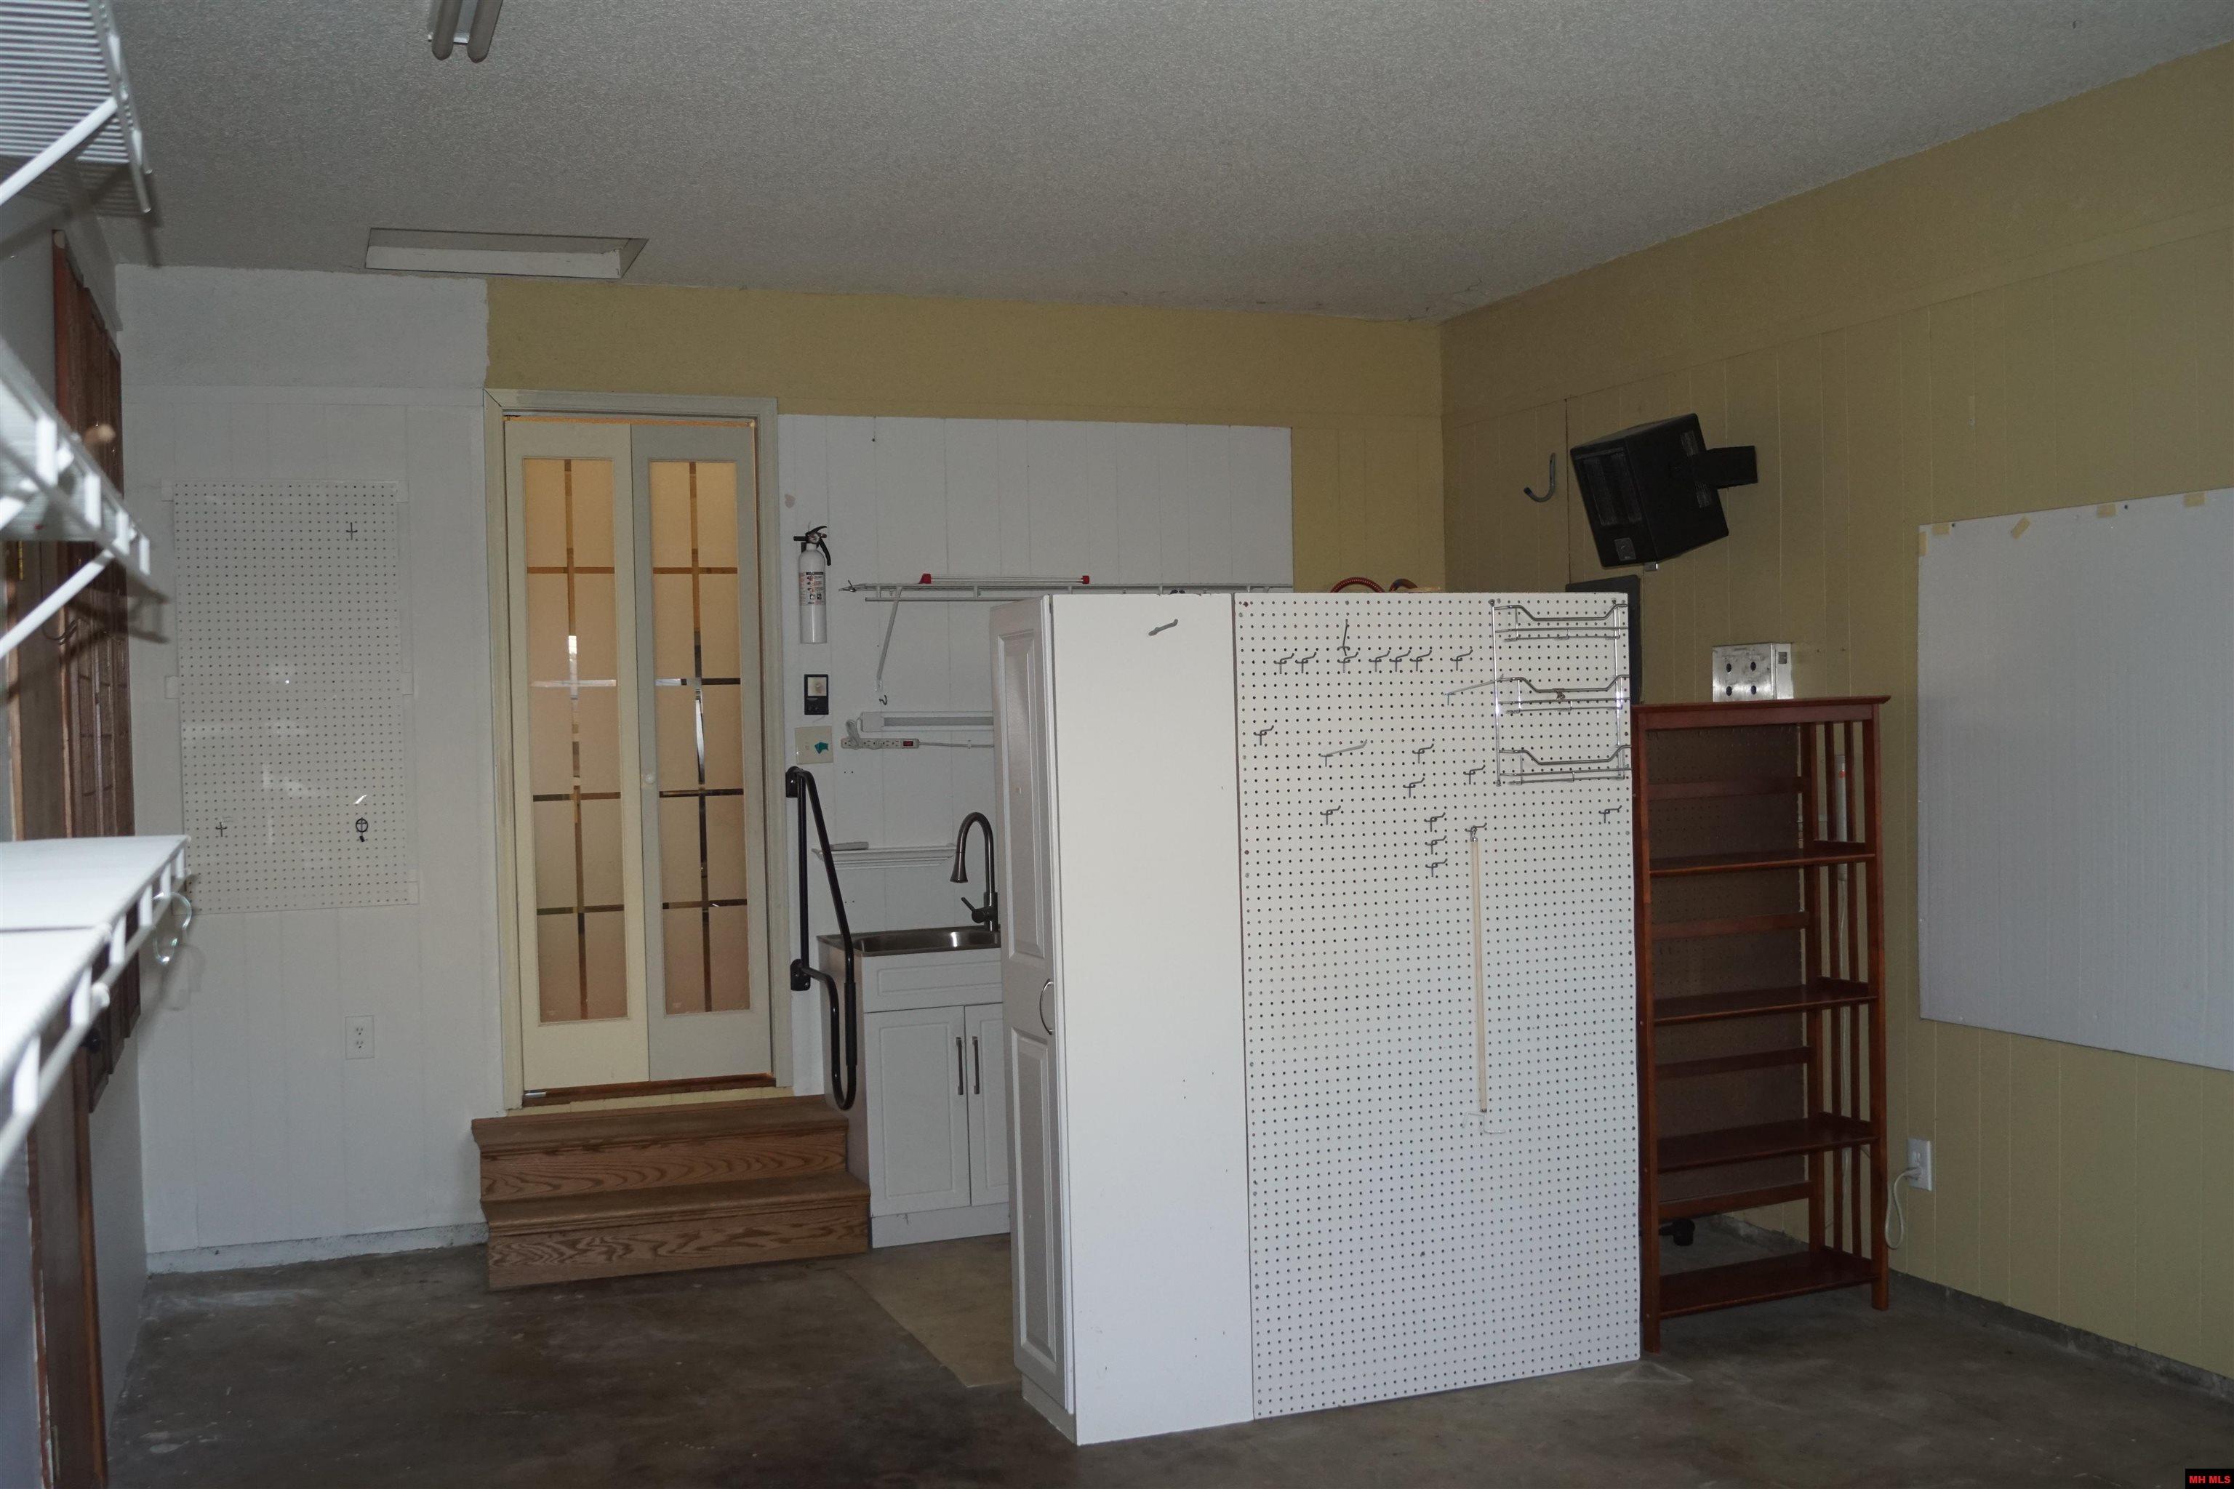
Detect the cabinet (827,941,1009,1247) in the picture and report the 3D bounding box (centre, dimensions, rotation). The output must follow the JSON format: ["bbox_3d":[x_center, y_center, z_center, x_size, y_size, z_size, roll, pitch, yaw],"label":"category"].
[{"bbox_3d":[-0.513,1.009,6.171,0.600,0.856,0.486,-2,1,-21],"label":"cabinet"}]

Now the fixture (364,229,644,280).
[{"bbox_3d":[-1.693,-1.382,5.647,0.710,0.085,0.530,-2,2,-20],"label":"fixture"}]

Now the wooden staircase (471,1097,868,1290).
[{"bbox_3d":[-1.280,1.264,5.857,1.060,0.378,0.535,-2,1,-21],"label":"wooden staircase"}]

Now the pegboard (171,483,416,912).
[{"bbox_3d":[-2.304,-0.135,5.727,0.625,1.220,0.020,-2,1,-21],"label":"pegboard"}]

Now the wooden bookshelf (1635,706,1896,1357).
[{"bbox_3d":[1.489,0.649,4.974,0.755,1.510,0.315,-2,1,-21],"label":"wooden bookshelf"}]

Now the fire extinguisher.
[{"bbox_3d":[-0.917,-0.482,6.204,0.105,0.360,0.100,-2,1,-21],"label":"fire extinguisher"}]

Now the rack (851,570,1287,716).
[{"bbox_3d":[-0.156,-0.322,6.385,1.420,0.390,0.315,-2,1,-21],"label":"rack"}]

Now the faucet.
[{"bbox_3d":[-0.440,0.401,6.340,0.060,0.375,0.220,-1,1,29],"label":"faucet"}]

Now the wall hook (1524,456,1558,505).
[{"bbox_3d":[1.328,-0.828,6.370,0.100,0.155,0.025,-2,1,-21],"label":"wall hook"}]

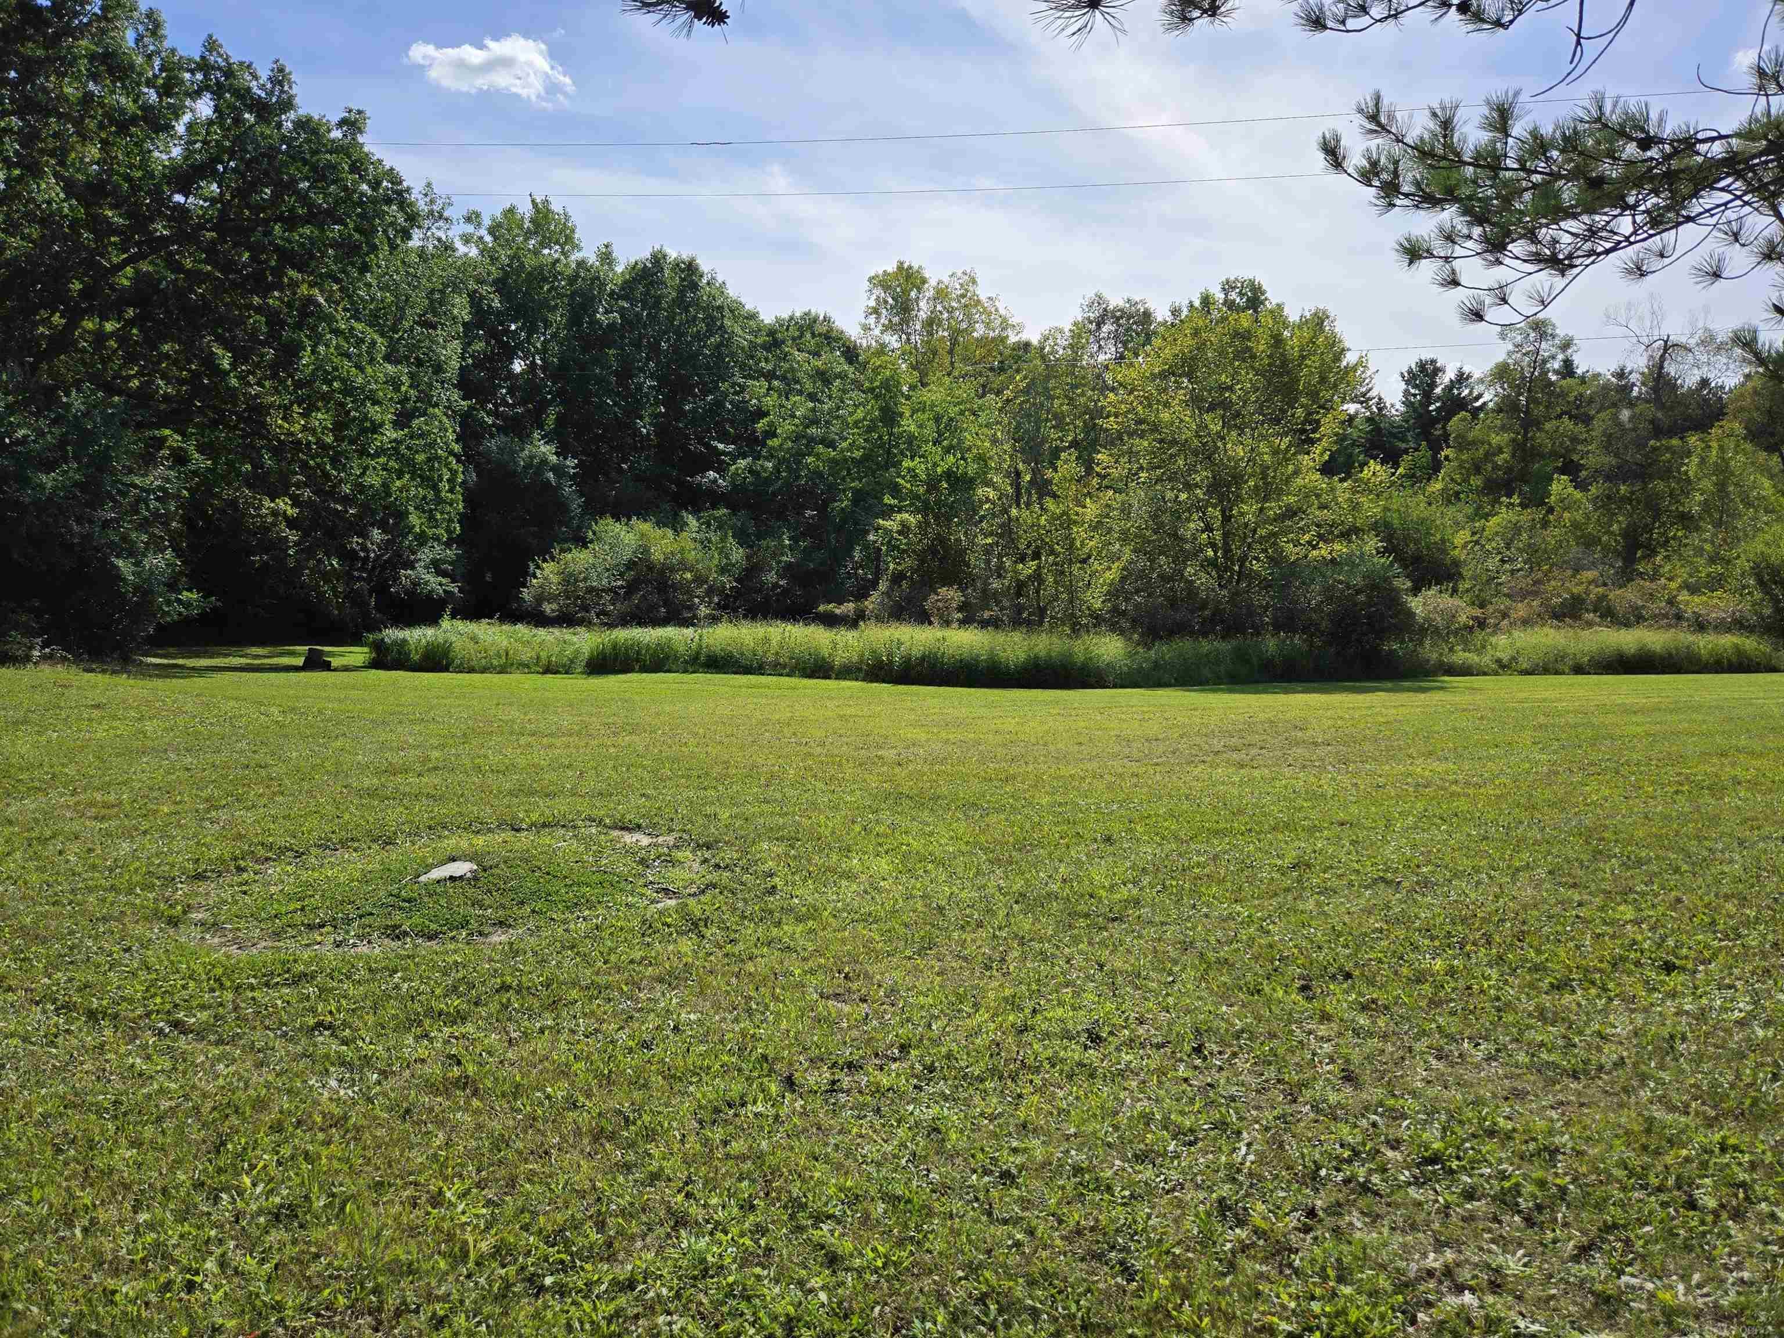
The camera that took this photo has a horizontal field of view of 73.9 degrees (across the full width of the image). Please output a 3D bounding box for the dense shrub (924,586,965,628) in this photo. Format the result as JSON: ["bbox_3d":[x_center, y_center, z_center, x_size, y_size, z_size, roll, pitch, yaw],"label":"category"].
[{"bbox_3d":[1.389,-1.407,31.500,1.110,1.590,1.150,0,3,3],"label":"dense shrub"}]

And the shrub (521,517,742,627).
[{"bbox_3d":[-7.805,-2.546,35.500,6.550,3.970,4.900,-1,3,-12],"label":"shrub"}]

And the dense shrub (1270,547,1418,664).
[{"bbox_3d":[10.476,-1.293,27.500,3.230,2.940,3.100,1,3,21],"label":"dense shrub"}]

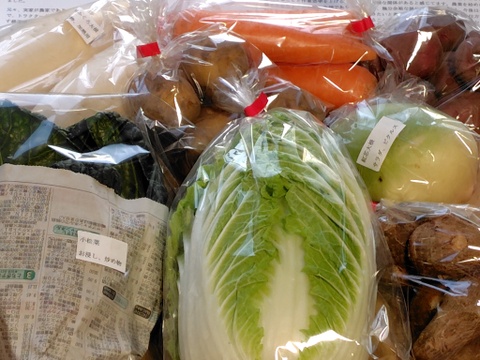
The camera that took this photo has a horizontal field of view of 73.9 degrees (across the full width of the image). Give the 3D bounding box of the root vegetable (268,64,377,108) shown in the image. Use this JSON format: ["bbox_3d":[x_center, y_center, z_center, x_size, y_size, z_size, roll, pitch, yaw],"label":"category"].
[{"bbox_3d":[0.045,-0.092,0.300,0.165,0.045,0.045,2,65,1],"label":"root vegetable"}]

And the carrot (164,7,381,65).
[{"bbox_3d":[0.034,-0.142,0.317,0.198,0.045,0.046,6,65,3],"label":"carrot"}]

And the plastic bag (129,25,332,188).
[{"bbox_3d":[-0.008,-0.066,0.270,0.152,0.080,0.125,0,65,0],"label":"plastic bag"}]

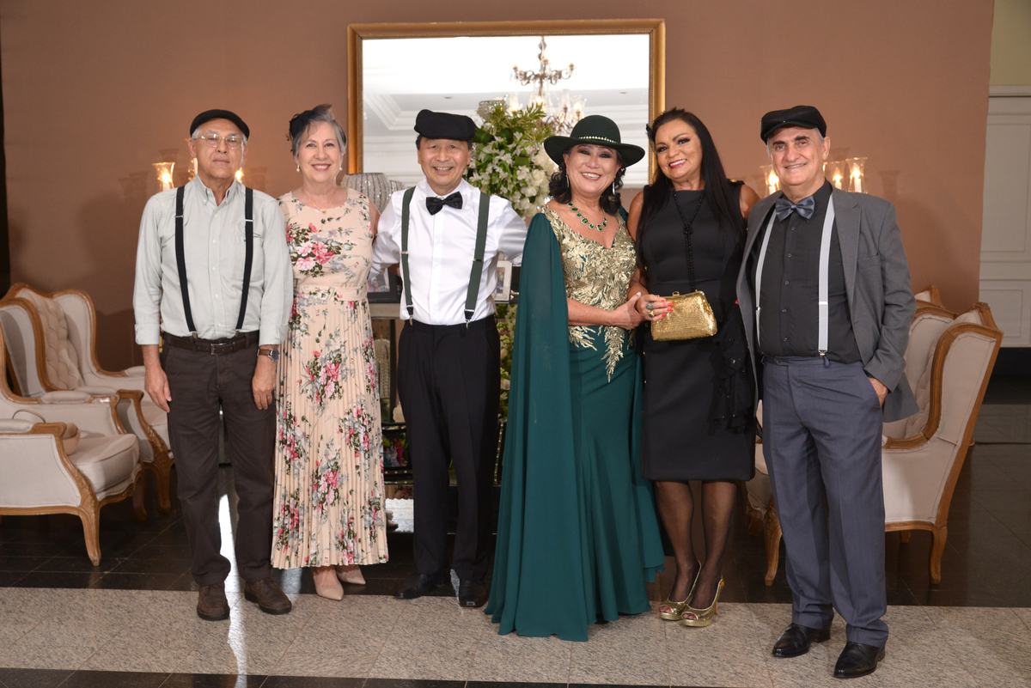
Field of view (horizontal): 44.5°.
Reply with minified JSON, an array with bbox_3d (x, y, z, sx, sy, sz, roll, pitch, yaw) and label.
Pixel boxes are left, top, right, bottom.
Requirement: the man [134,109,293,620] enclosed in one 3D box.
[{"bbox_3d":[-1.027,0.064,4.369,0.560,1.730,0.360,-2,8,-13],"label":"man"}]

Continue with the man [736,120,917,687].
[{"bbox_3d":[0.955,0.129,3.842,0.570,1.710,0.380,5,9,36],"label":"man"}]

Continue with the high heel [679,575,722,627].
[{"bbox_3d":[0.638,0.870,4.271,0.083,0.135,0.205,5,9,38],"label":"high heel"}]

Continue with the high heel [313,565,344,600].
[{"bbox_3d":[-0.664,0.844,4.597,0.080,0.125,0.230,-4,8,-25],"label":"high heel"}]

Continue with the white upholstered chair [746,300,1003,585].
[{"bbox_3d":[1.337,0.346,4.851,0.890,1.010,0.750,0,8,5],"label":"white upholstered chair"}]

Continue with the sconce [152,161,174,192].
[{"bbox_3d":[-1.962,-0.921,7.012,0.120,0.200,0.130,0,8,5],"label":"sconce"}]

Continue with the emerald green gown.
[{"bbox_3d":[0.203,0.235,4.265,0.600,1.400,0.500,-2,8,-12],"label":"emerald green gown"}]

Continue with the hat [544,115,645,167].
[{"bbox_3d":[0.255,-0.650,4.033,0.325,0.135,0.335,6,-8,-4],"label":"hat"}]

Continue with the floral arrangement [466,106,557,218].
[{"bbox_3d":[-0.034,-0.949,6.610,0.500,0.640,0.450,0,8,5],"label":"floral arrangement"}]

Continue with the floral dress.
[{"bbox_3d":[-0.697,0.114,4.590,0.460,1.360,0.380,-2,8,-10],"label":"floral dress"}]

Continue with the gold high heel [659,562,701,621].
[{"bbox_3d":[0.576,0.858,4.341,0.083,0.140,0.205,5,9,38],"label":"gold high heel"}]

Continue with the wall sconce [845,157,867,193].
[{"bbox_3d":[1.809,-0.898,6.691,0.120,0.200,0.130,0,8,5],"label":"wall sconce"}]

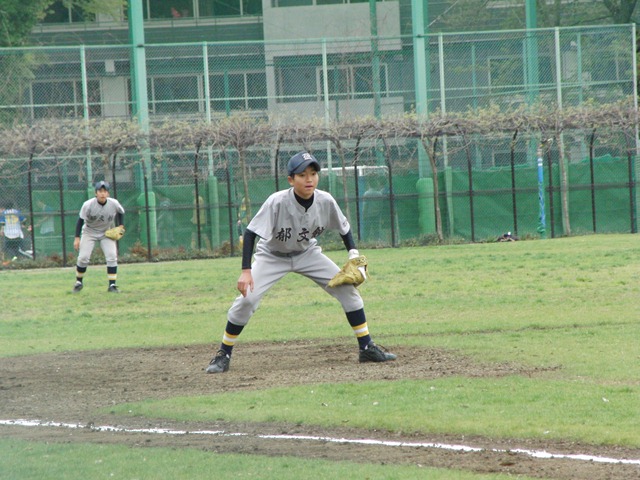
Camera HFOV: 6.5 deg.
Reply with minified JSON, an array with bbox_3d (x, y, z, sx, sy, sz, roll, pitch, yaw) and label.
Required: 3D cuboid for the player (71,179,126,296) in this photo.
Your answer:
[{"bbox_3d":[-2.661,-0.042,67.300,0.610,1.310,0.660,-3,0,-9],"label":"player"}]

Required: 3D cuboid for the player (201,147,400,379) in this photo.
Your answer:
[{"bbox_3d":[-0.127,0.121,33.000,1.120,1.270,0.720,-3,0,-18],"label":"player"}]

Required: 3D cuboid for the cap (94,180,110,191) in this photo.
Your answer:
[{"bbox_3d":[-2.605,-0.653,67.100,0.185,0.125,0.260,-3,0,-9],"label":"cap"}]

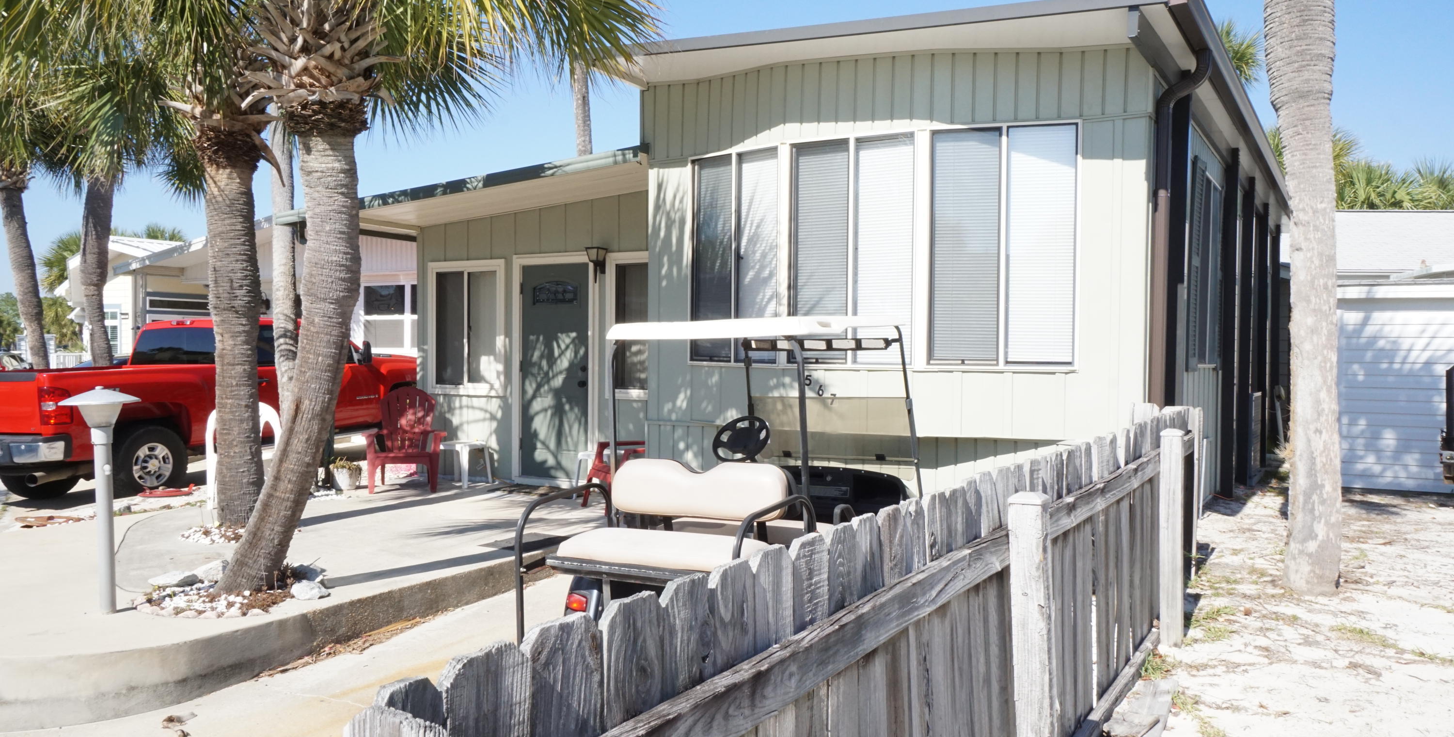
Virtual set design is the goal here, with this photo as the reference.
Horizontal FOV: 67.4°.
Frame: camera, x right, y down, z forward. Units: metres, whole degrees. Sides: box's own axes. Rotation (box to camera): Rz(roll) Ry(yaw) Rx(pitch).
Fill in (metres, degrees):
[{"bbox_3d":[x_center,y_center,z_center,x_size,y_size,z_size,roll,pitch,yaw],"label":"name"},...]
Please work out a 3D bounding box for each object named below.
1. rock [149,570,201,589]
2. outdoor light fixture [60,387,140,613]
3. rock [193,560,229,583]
[{"bbox_3d":[-2.932,1.116,5.785,0.245,0.075,0.150,0,1,-27],"label":"rock"},{"bbox_3d":[-2.997,0.631,5.250,0.335,1.075,0.335,-2,1,-30],"label":"outdoor light fixture"},{"bbox_3d":[-2.793,1.099,5.935,0.207,0.105,0.150,0,1,-25],"label":"rock"}]

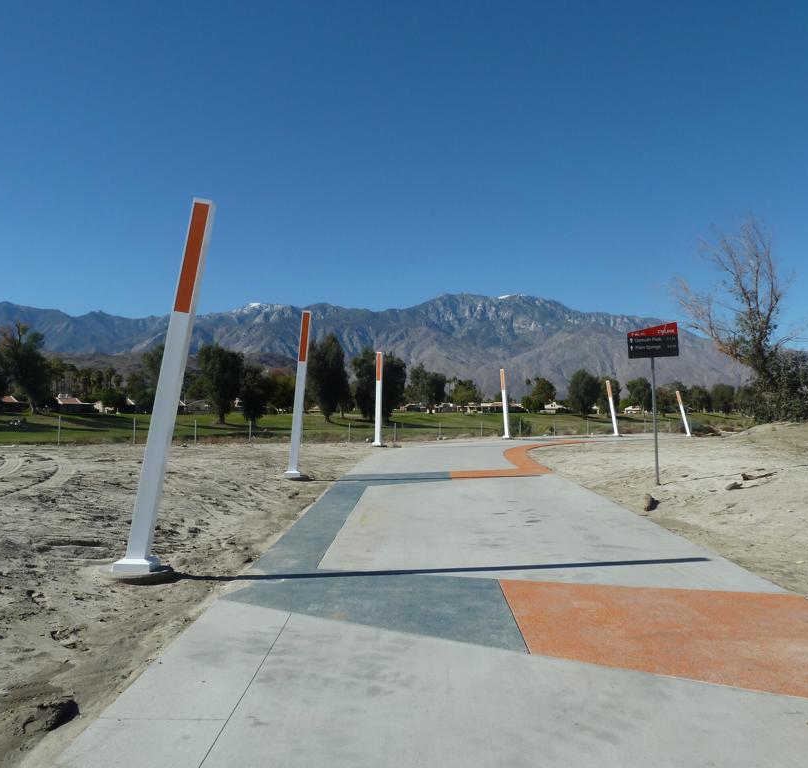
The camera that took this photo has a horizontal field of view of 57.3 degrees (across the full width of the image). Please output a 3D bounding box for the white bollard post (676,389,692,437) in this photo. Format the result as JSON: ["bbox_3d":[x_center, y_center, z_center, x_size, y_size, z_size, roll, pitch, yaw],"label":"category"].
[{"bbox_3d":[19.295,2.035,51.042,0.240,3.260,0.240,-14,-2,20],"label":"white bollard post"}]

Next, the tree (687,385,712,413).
[{"bbox_3d":[67.931,3.391,170.000,5.980,6.550,6.000,0,-2,0],"label":"tree"}]

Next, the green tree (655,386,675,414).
[{"bbox_3d":[50.022,3.264,142.000,3.840,5.570,4.000,0,-2,0],"label":"green tree"}]

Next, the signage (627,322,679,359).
[{"bbox_3d":[4.319,-0.753,12.800,0.860,0.610,0.050,-2,-2,5],"label":"signage"}]

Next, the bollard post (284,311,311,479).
[{"bbox_3d":[-2.171,0.197,15.450,0.290,3.476,0.290,5,-5,-7],"label":"bollard post"}]

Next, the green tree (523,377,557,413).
[{"bbox_3d":[36.258,2.901,195.000,7.911,9.757,7.515,0,-2,0],"label":"green tree"}]

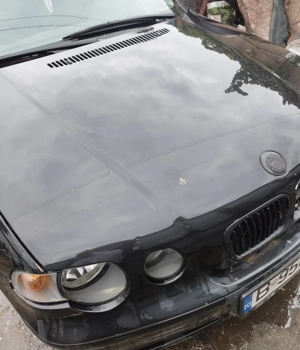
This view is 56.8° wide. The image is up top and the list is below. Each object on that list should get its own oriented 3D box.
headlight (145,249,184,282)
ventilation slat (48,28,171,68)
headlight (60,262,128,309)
[{"bbox_3d":[0.041,0.253,0.797,0.112,0.105,0.070,-21,41,-14],"label":"headlight"},{"bbox_3d":[-0.182,-0.652,1.419,0.690,0.020,0.054,-28,52,-22],"label":"ventilation slat"},{"bbox_3d":[-0.160,0.301,0.788,0.167,0.135,0.105,-18,40,-11],"label":"headlight"}]

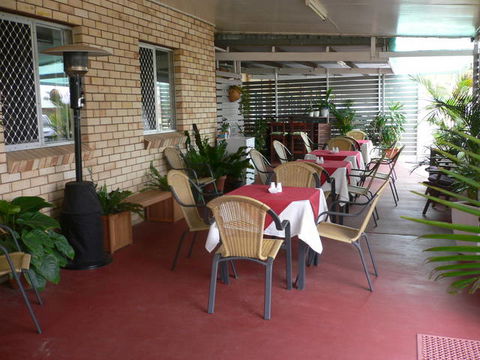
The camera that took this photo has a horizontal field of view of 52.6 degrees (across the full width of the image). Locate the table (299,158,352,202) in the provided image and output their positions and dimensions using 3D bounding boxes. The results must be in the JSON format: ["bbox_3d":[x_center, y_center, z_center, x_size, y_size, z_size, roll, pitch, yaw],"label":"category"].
[{"bbox_3d":[1.050,0.156,6.397,0.740,0.730,0.740,2,9,20],"label":"table"}]

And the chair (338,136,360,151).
[{"bbox_3d":[2.144,-0.392,9.446,0.564,0.896,0.664,2,9,20],"label":"chair"}]

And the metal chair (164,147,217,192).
[{"bbox_3d":[-0.681,0.030,6.833,0.700,0.890,0.570,2,9,20],"label":"metal chair"}]

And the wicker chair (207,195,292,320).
[{"bbox_3d":[0.086,0.500,3.751,0.554,0.891,0.685,2,9,20],"label":"wicker chair"}]

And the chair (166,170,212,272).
[{"bbox_3d":[-0.287,0.379,4.519,0.700,0.890,0.570,2,9,20],"label":"chair"}]

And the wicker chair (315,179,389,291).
[{"bbox_3d":[0.874,0.426,4.116,0.700,0.890,0.570,2,9,20],"label":"wicker chair"}]

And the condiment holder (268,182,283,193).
[{"bbox_3d":[0.314,0.067,4.304,0.121,0.091,0.070,2,9,20],"label":"condiment holder"}]

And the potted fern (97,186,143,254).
[{"bbox_3d":[-1.435,0.386,5.372,0.564,0.725,0.755,2,9,20],"label":"potted fern"}]

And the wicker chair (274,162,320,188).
[{"bbox_3d":[0.488,0.302,4.957,0.570,0.890,0.700,2,9,20],"label":"wicker chair"}]

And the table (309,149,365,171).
[{"bbox_3d":[1.526,-0.061,7.850,0.846,0.745,0.826,2,9,20],"label":"table"}]

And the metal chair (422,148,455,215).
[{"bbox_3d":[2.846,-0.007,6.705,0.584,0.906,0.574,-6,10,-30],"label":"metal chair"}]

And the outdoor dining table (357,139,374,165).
[{"bbox_3d":[2.459,-0.480,10.431,0.760,0.730,0.760,2,9,20],"label":"outdoor dining table"}]

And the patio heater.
[{"bbox_3d":[-1.535,-0.237,4.780,0.664,2.134,0.664,2,9,20],"label":"patio heater"}]

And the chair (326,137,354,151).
[{"bbox_3d":[1.788,-0.257,8.590,0.564,0.906,0.664,2,9,20],"label":"chair"}]

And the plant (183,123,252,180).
[{"bbox_3d":[-0.310,-0.306,7.807,0.900,1.150,1.050,2,9,20],"label":"plant"}]

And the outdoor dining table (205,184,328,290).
[{"bbox_3d":[0.301,0.475,4.405,0.866,0.745,0.815,2,9,20],"label":"outdoor dining table"}]

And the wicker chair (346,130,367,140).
[{"bbox_3d":[2.580,-0.634,10.901,0.570,0.890,0.700,2,9,20],"label":"wicker chair"}]

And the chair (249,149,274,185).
[{"bbox_3d":[0.502,0.054,6.579,0.700,0.890,0.570,2,9,20],"label":"chair"}]

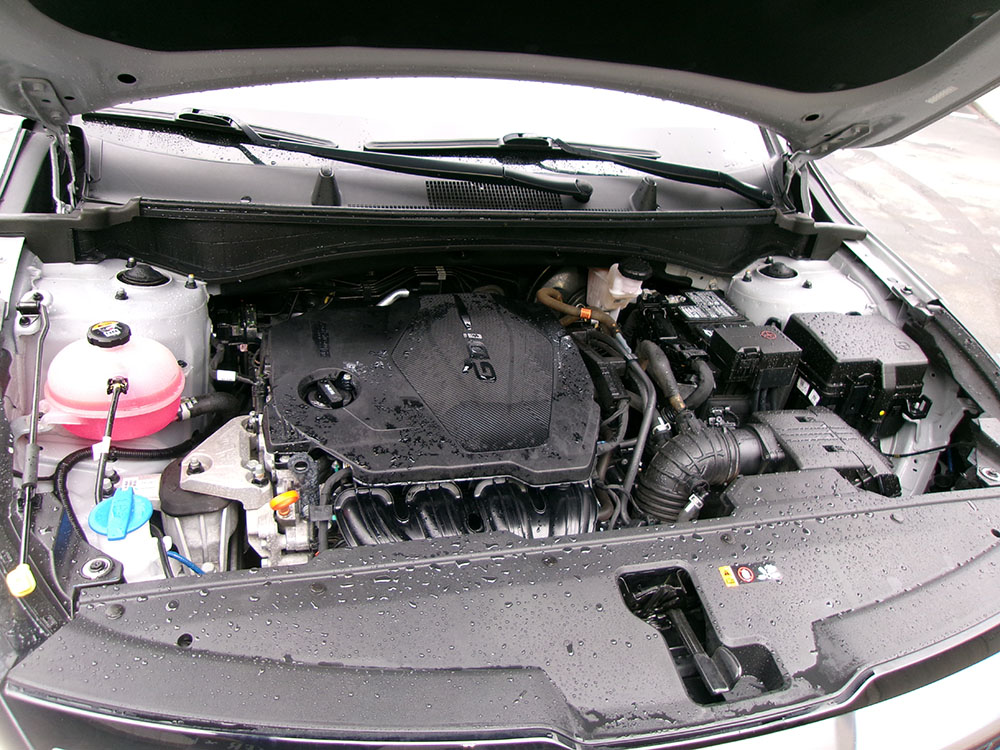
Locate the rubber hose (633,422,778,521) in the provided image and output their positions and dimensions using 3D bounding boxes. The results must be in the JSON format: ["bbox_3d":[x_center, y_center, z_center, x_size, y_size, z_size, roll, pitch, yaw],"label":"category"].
[{"bbox_3d":[0.311,0.154,1.189,0.209,0.179,0.128,-3,34,-17],"label":"rubber hose"}]

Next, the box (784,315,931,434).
[{"bbox_3d":[0.645,0.000,1.467,0.199,0.164,0.182,-3,34,-17],"label":"box"}]

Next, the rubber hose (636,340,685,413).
[{"bbox_3d":[0.267,0.005,1.278,0.056,0.066,0.199,2,33,-10],"label":"rubber hose"}]

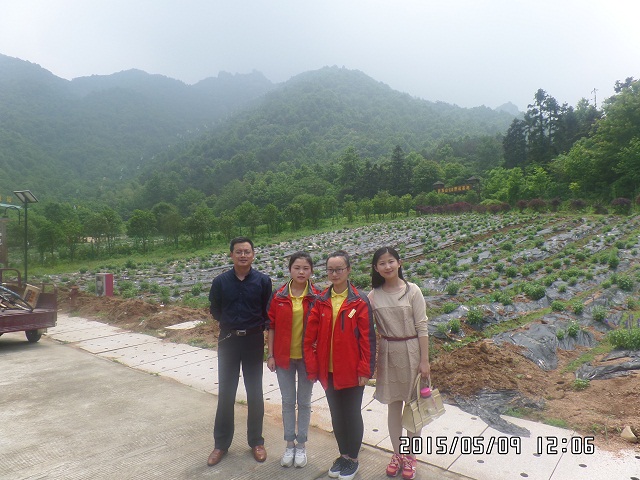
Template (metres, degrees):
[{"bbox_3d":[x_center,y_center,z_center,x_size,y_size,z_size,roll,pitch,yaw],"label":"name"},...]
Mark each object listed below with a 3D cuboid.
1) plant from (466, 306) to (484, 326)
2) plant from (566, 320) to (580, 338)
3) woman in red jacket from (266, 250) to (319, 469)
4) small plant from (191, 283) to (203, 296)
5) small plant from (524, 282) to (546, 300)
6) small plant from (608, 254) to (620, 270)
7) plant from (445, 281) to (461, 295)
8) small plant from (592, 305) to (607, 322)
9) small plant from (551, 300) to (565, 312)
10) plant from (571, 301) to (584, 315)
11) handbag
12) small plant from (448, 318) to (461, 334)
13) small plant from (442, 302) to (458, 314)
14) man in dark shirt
[{"bbox_3d":[2.670,1.313,7.300,0.309,0.333,0.309,0,-1,0],"label":"plant"},{"bbox_3d":[3.339,1.179,5.600,0.181,0.232,0.181,-1,0,0],"label":"plant"},{"bbox_3d":[-0.185,0.897,3.220,0.450,1.620,0.300,0,-1,0],"label":"woman in red jacket"},{"bbox_3d":[-3.050,1.222,10.500,0.296,0.335,0.296,0,-1,0],"label":"small plant"},{"bbox_3d":[4.004,0.957,7.900,0.401,0.328,0.401,-1,0,0],"label":"small plant"},{"bbox_3d":[6.303,0.482,9.100,0.252,0.336,0.252,-1,0,0],"label":"small plant"},{"bbox_3d":[2.680,0.961,8.600,0.317,0.277,0.317,-1,0,0],"label":"plant"},{"bbox_3d":[4.075,1.072,6.200,0.200,0.257,0.200,-1,0,0],"label":"small plant"},{"bbox_3d":[4.524,1.267,8.100,0.267,0.222,0.267,0,-1,0],"label":"small plant"},{"bbox_3d":[4.845,1.270,8.000,0.263,0.256,0.263,0,-1,0],"label":"plant"},{"bbox_3d":[0.728,1.107,3.030,0.320,0.370,0.140,-14,12,-34],"label":"handbag"},{"bbox_3d":[2.183,1.404,6.900,0.195,0.252,0.195,0,-1,0],"label":"small plant"},{"bbox_3d":[2.517,1.321,8.200,0.309,0.225,0.309,0,-1,0],"label":"small plant"},{"bbox_3d":[-0.613,0.845,3.270,0.500,1.720,0.330,-1,0,-7],"label":"man in dark shirt"}]

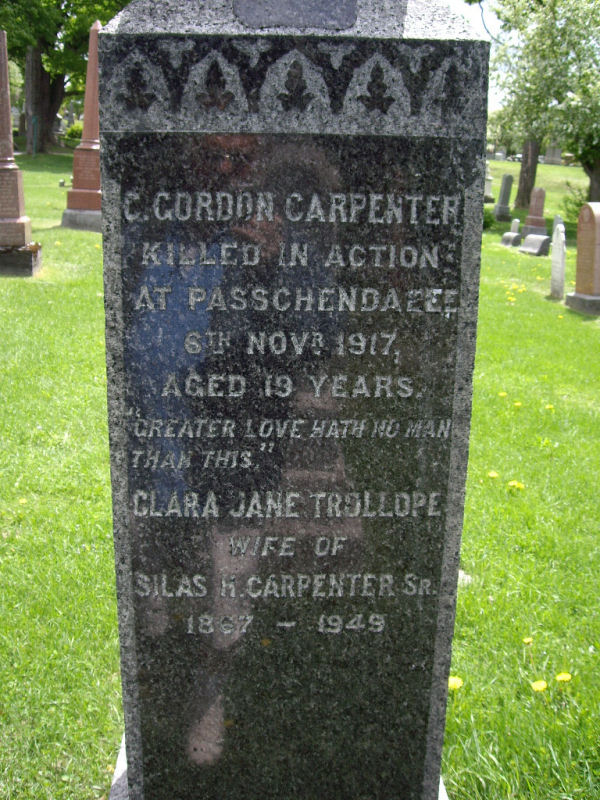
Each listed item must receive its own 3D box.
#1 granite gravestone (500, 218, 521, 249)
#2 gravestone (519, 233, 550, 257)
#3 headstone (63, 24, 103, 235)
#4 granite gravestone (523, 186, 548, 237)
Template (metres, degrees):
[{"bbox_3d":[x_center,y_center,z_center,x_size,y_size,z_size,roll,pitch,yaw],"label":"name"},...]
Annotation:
[{"bbox_3d":[3.849,-3.038,15.954,0.210,0.480,0.380,-3,16,-14],"label":"granite gravestone"},{"bbox_3d":[3.964,-2.630,14.760,0.250,0.350,0.550,-3,16,-14],"label":"gravestone"},{"bbox_3d":[-3.952,-5.439,17.579,1.000,3.950,1.000,3,16,8],"label":"headstone"},{"bbox_3d":[4.786,-3.810,17.787,0.280,1.000,0.440,-5,17,-19],"label":"granite gravestone"}]

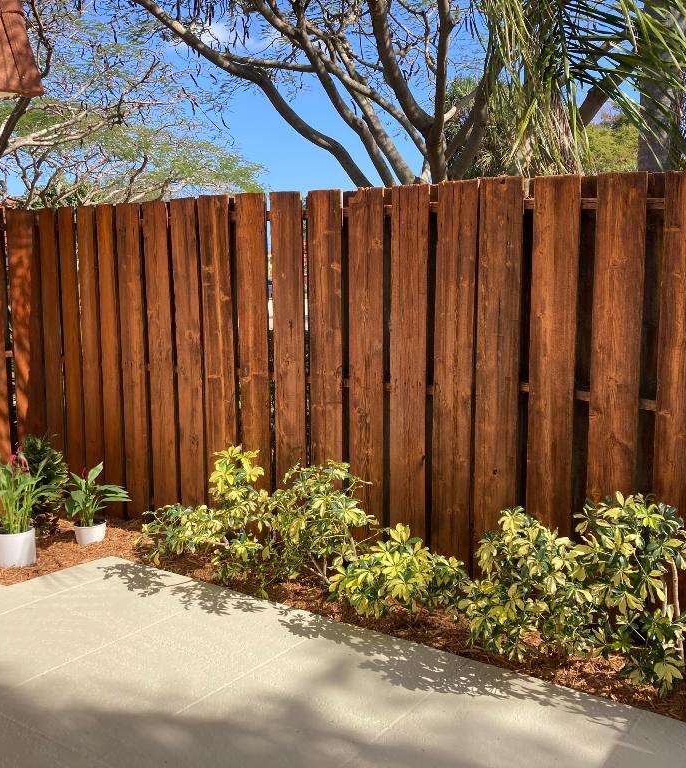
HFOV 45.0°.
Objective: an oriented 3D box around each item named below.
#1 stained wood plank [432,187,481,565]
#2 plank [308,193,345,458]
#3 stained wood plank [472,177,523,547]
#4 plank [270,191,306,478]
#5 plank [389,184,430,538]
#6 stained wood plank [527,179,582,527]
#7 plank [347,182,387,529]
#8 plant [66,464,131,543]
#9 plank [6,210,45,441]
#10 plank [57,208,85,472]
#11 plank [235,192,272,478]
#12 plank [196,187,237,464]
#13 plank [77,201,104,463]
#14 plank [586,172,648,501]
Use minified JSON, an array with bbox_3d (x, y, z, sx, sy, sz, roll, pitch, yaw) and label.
[{"bbox_3d":[0.486,0.065,3.594,0.188,1.846,0.022,5,9,33],"label":"stained wood plank"},{"bbox_3d":[-0.075,0.013,3.965,0.186,1.833,0.022,5,9,33],"label":"plank"},{"bbox_3d":[0.656,0.080,3.482,0.190,1.852,0.022,5,9,33],"label":"stained wood plank"},{"bbox_3d":[-0.255,-0.027,4.031,0.190,1.770,0.020,4,9,35],"label":"plank"},{"bbox_3d":[0.295,0.032,3.654,0.187,1.770,0.020,4,9,35],"label":"plank"},{"bbox_3d":[0.831,0.084,3.286,0.183,1.770,0.020,4,9,35],"label":"stained wood plank"},{"bbox_3d":[0.118,0.013,3.917,0.187,1.836,0.024,4,8,34],"label":"plank"},{"bbox_3d":[-1.299,0.623,4.387,0.324,0.410,0.300,-3,8,-18],"label":"plant"},{"bbox_3d":[-1.978,-0.149,5.187,0.024,1.863,0.187,4,8,34],"label":"plank"},{"bbox_3d":[-1.625,-0.135,4.988,0.145,1.815,0.022,5,9,33],"label":"plank"},{"bbox_3d":[-0.441,-0.028,4.205,0.186,1.838,0.022,5,9,33],"label":"plank"},{"bbox_3d":[-0.642,-0.048,4.338,0.195,1.836,0.022,4,9,33],"label":"plank"},{"bbox_3d":[-1.508,-0.123,4.997,0.142,1.853,0.024,4,8,34],"label":"plank"},{"bbox_3d":[1.077,0.103,3.281,0.187,1.836,0.024,4,8,34],"label":"plank"}]

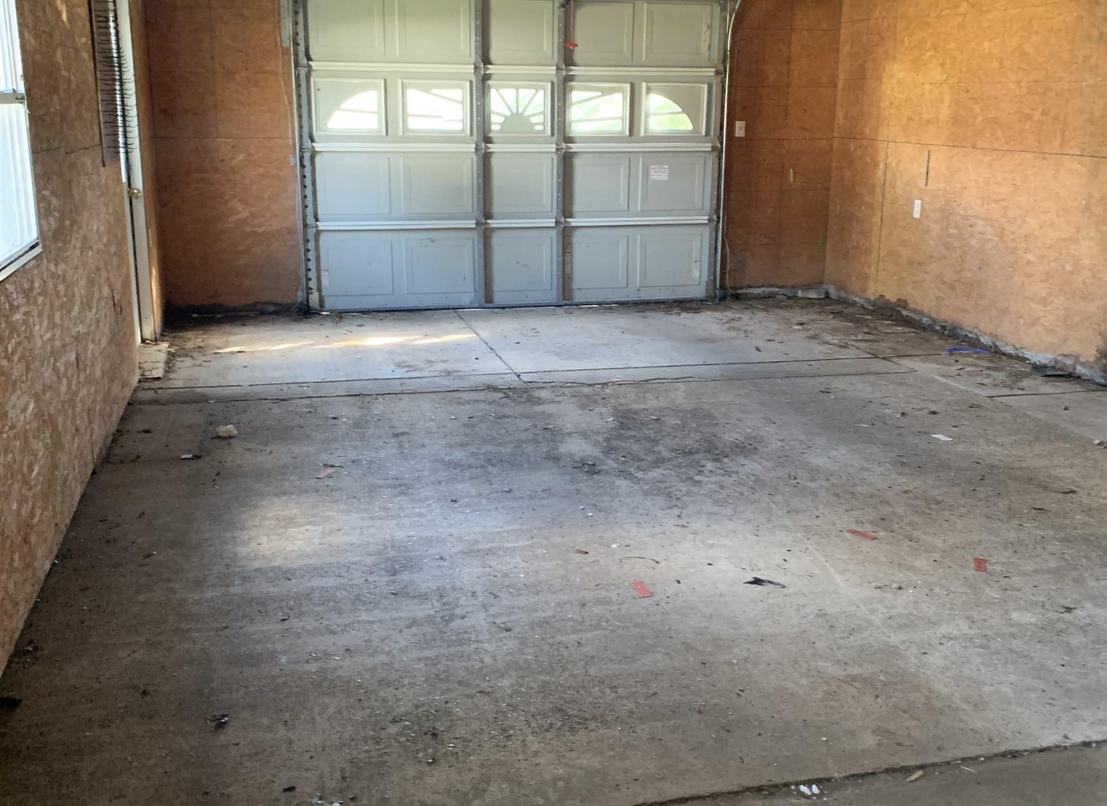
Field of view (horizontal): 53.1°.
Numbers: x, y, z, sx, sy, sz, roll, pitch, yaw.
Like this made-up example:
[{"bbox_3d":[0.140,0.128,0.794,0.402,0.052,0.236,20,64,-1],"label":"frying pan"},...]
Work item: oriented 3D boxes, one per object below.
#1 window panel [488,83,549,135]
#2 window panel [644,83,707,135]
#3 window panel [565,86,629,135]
[{"bbox_3d":[-0.240,-2.120,8.002,0.473,0.378,0.030,-3,15,-13],"label":"window panel"},{"bbox_3d":[0.912,-2.185,8.274,0.499,0.377,0.030,-3,15,-13],"label":"window panel"},{"bbox_3d":[0.332,-2.151,8.138,0.475,0.374,0.030,-3,15,-13],"label":"window panel"}]

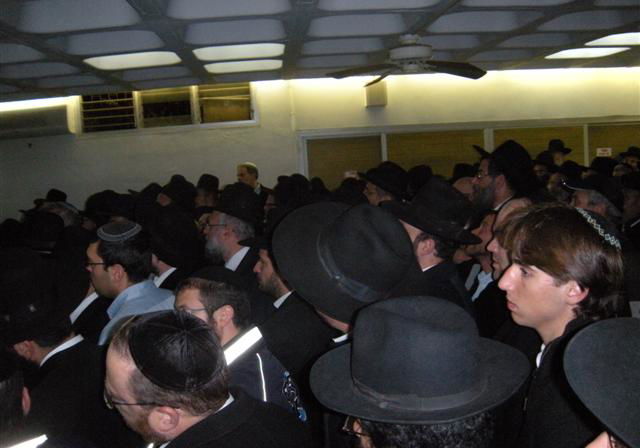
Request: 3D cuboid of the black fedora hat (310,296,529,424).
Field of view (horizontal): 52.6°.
[{"bbox_3d":[0.149,0.196,1.030,0.350,0.147,0.315,2,9,38],"label":"black fedora hat"}]

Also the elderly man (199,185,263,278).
[{"bbox_3d":[-0.325,0.690,2.830,0.360,1.720,0.500,-2,7,12],"label":"elderly man"}]

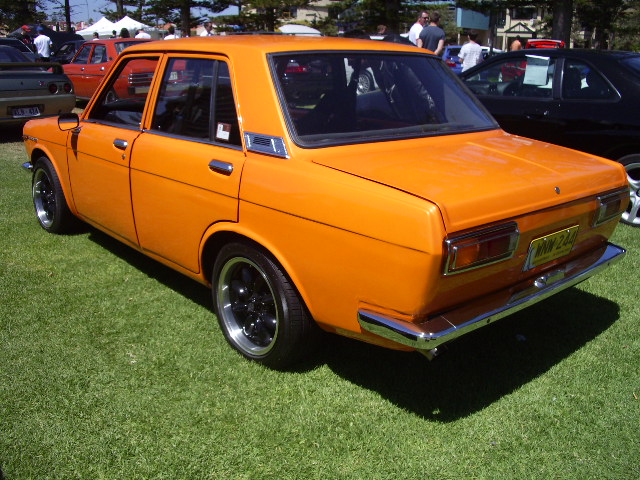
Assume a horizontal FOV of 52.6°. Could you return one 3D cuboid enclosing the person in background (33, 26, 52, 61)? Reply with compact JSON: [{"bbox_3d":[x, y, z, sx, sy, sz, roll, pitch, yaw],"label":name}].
[{"bbox_3d":[-8.429,-5.614,19.743,0.500,1.700,0.330,-3,17,-14],"label":"person in background"}]

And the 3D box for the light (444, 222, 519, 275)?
[{"bbox_3d":[0.525,0.023,2.118,0.360,0.135,0.070,-13,22,-41],"label":"light"}]

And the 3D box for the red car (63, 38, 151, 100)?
[{"bbox_3d":[-4.130,-3.470,13.500,1.620,1.410,4.250,-12,21,-37],"label":"red car"}]

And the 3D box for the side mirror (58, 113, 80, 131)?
[{"bbox_3d":[-1.495,-0.702,3.853,0.132,0.107,0.055,-13,22,-41],"label":"side mirror"}]

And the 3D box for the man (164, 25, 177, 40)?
[{"bbox_3d":[-3.753,-4.453,16.300,0.480,1.760,0.300,0,17,-6],"label":"man"}]

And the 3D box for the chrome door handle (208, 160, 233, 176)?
[{"bbox_3d":[-0.414,-0.305,2.734,0.040,0.052,0.150,-13,22,-41],"label":"chrome door handle"}]

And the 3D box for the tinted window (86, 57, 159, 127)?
[{"bbox_3d":[-1.020,-0.773,3.357,0.060,0.385,0.600,15,3,-45],"label":"tinted window"}]

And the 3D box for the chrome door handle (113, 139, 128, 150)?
[{"bbox_3d":[-1.000,-0.489,3.241,0.042,0.050,0.145,-13,22,-41],"label":"chrome door handle"}]

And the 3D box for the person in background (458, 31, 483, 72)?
[{"bbox_3d":[3.209,-3.619,14.049,0.500,1.740,0.330,4,17,7],"label":"person in background"}]

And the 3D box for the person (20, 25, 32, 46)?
[{"bbox_3d":[-8.881,-5.649,19.746,0.340,1.720,0.480,4,17,8],"label":"person"}]

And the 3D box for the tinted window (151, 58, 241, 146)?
[{"bbox_3d":[-0.511,-0.611,2.831,0.060,0.370,0.760,15,3,-45],"label":"tinted window"}]

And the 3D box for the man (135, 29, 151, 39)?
[{"bbox_3d":[-4.718,-4.694,17.200,0.500,1.680,0.360,-6,18,-24],"label":"man"}]

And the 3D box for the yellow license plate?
[{"bbox_3d":[0.910,0.029,2.535,0.370,0.135,0.015,-13,31,-41],"label":"yellow license plate"}]

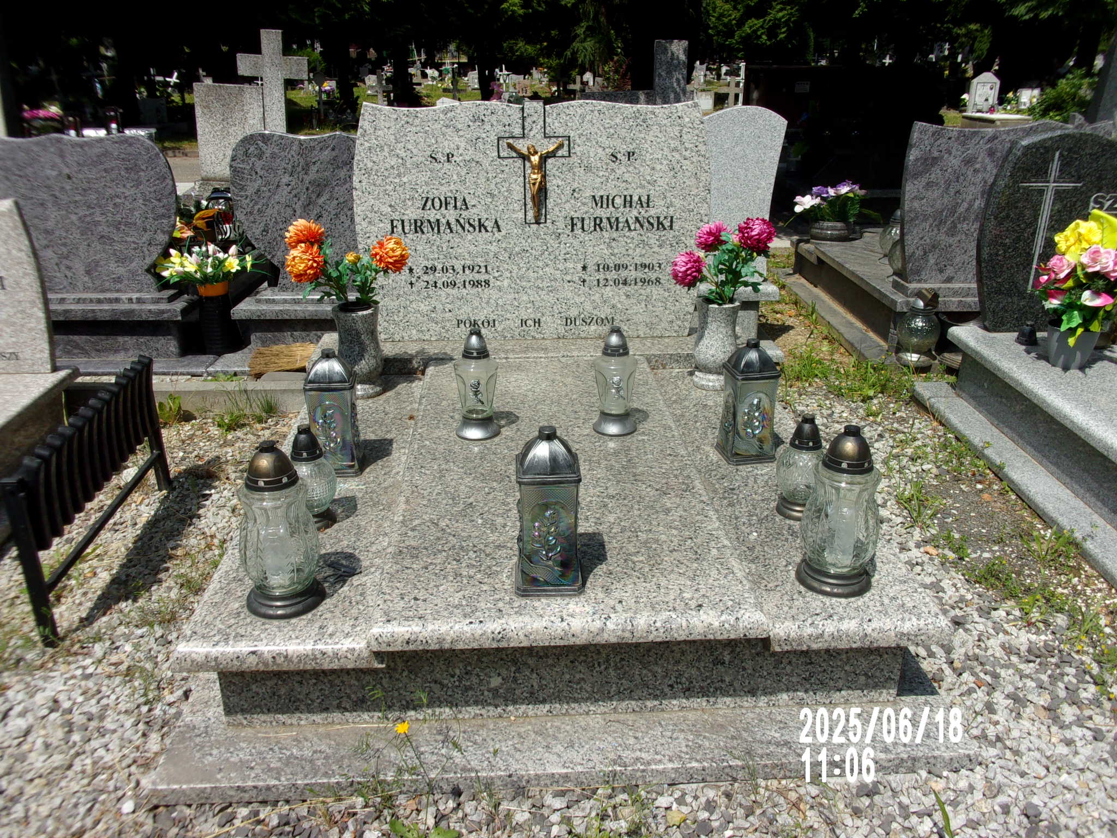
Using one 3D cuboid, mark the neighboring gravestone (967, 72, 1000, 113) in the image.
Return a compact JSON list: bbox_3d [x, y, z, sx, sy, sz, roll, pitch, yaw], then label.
[{"bbox_3d":[7.751,-5.920,16.396,0.560,0.700,0.100,-8,24,-18],"label":"neighboring gravestone"}]

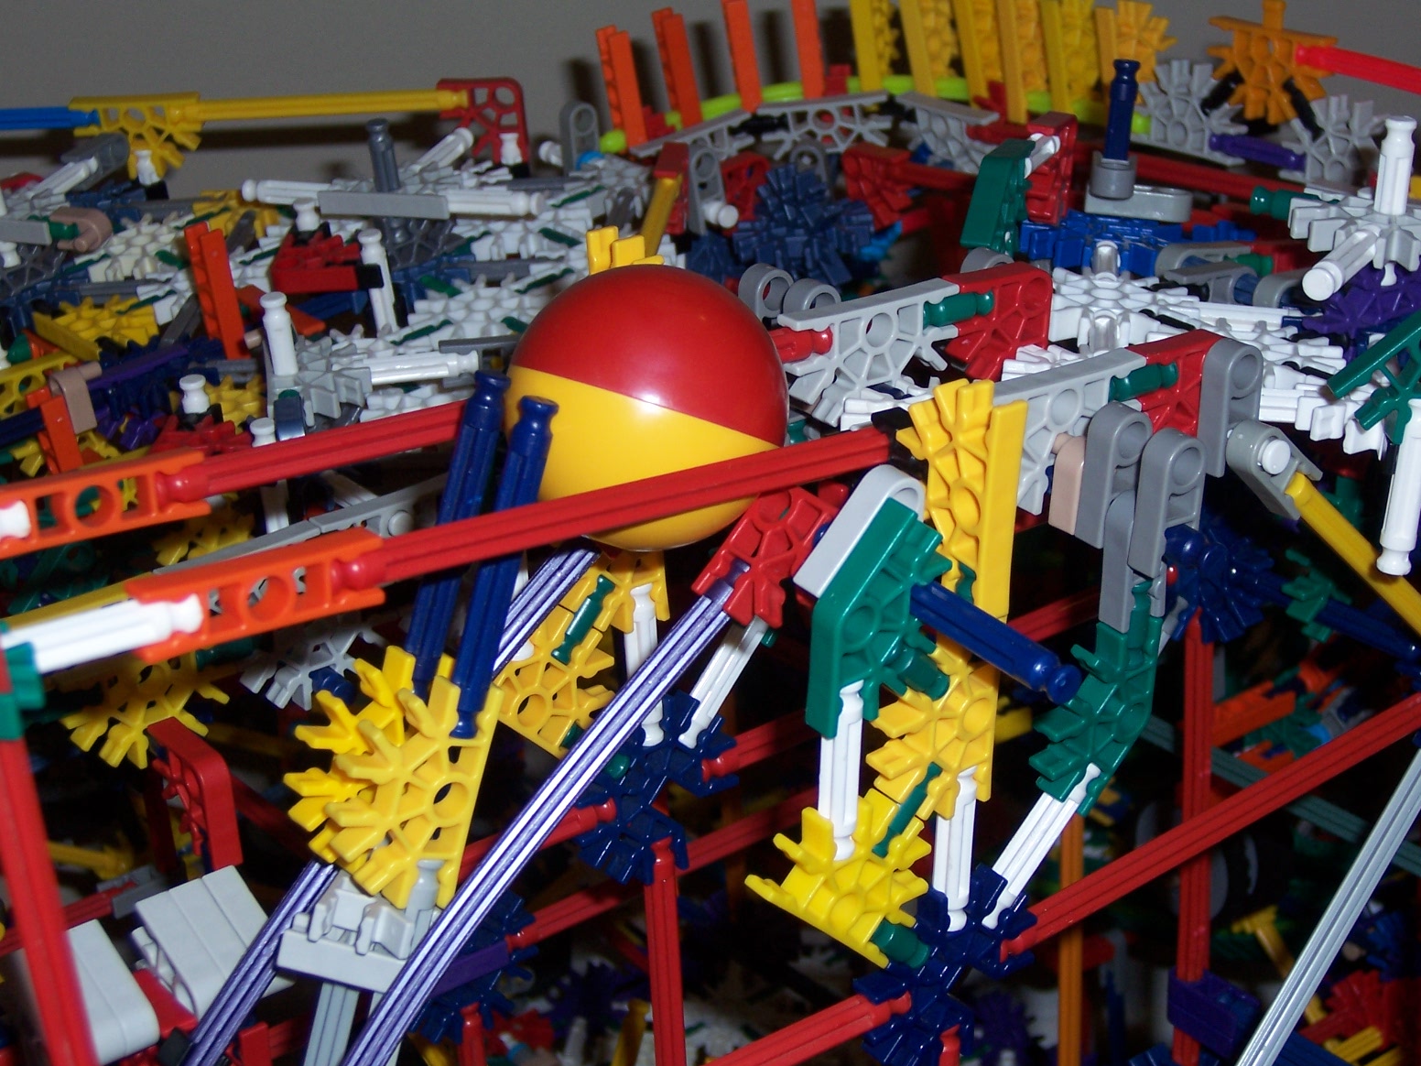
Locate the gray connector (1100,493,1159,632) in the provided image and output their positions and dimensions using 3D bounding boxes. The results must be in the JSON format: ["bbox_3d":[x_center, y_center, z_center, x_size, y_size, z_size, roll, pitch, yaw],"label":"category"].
[{"bbox_3d":[0.072,0.004,0.503,0.009,0.024,0.006,-13,32,-29],"label":"gray connector"}]

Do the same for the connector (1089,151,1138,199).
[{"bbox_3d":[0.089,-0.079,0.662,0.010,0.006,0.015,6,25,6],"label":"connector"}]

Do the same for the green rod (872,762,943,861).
[{"bbox_3d":[0.032,0.044,0.479,0.006,0.006,0.017,35,77,0],"label":"green rod"}]

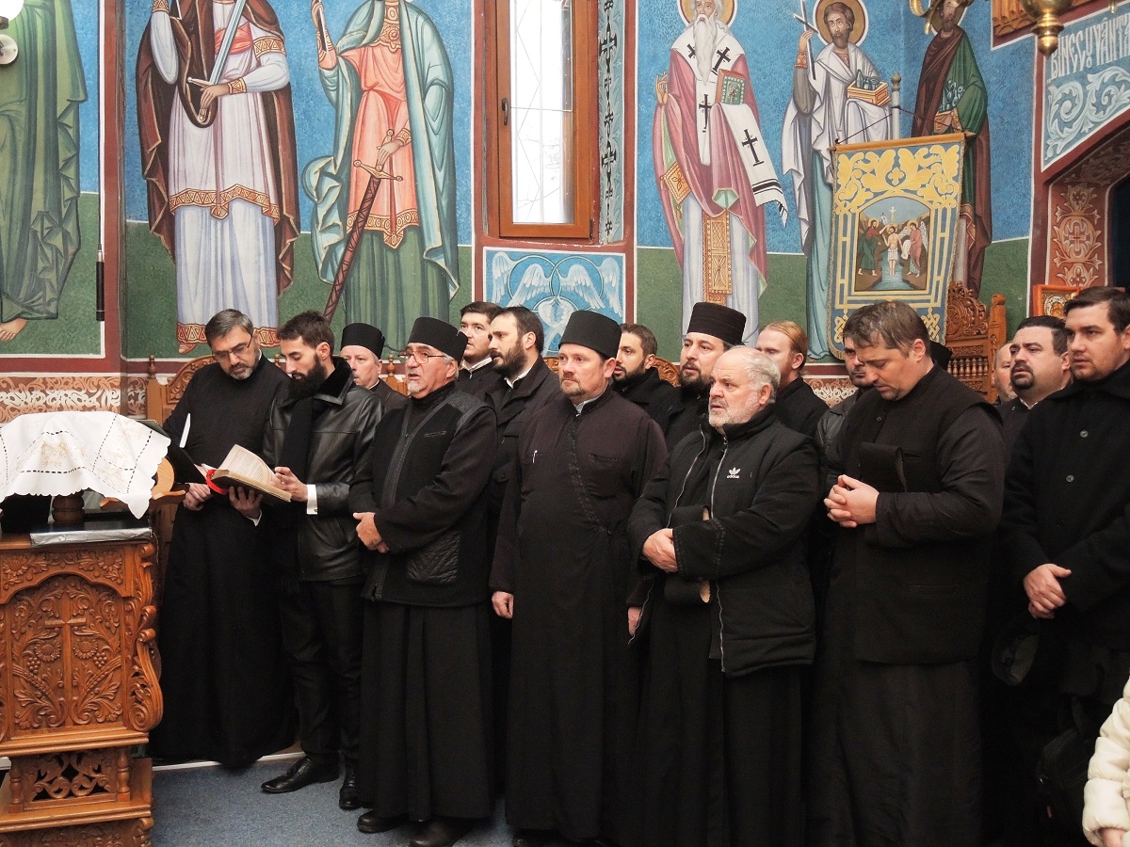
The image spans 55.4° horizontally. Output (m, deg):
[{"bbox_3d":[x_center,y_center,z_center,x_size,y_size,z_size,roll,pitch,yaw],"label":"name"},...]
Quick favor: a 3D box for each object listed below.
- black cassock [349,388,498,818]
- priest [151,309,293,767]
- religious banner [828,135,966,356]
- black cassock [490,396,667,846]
[{"bbox_3d":[-0.487,0.600,3.700,0.540,1.460,0.400,3,3,41],"label":"black cassock"},{"bbox_3d":[-1.330,0.440,4.200,0.580,1.750,0.440,1,3,-4],"label":"priest"},{"bbox_3d":[1.555,-0.825,5.100,0.640,1.070,0.050,5,3,20],"label":"religious banner"},{"bbox_3d":[0.050,0.635,3.630,0.590,1.500,0.380,2,3,24],"label":"black cassock"}]

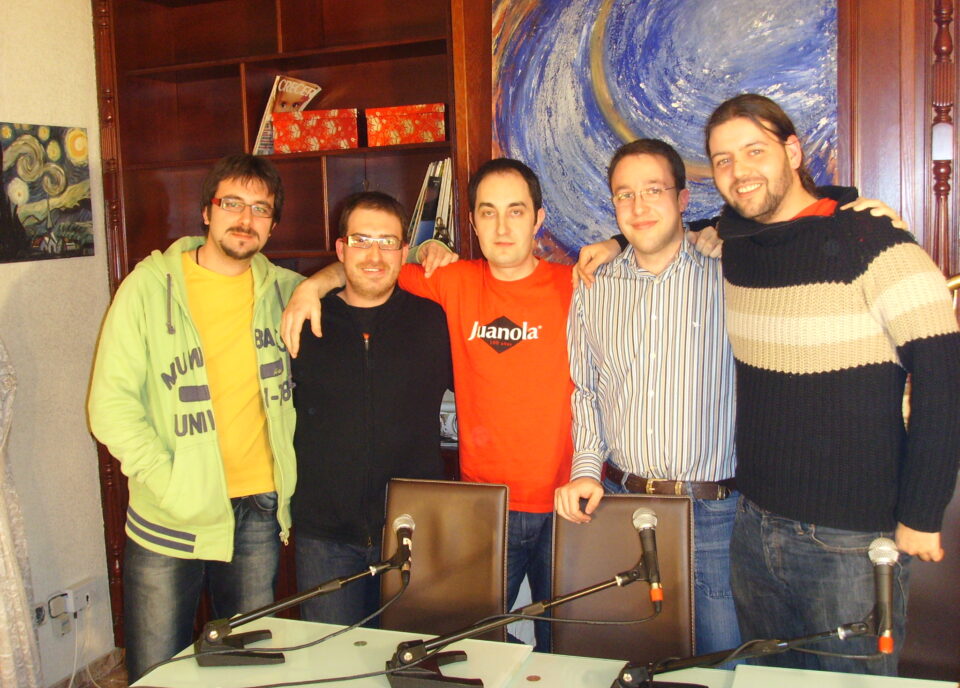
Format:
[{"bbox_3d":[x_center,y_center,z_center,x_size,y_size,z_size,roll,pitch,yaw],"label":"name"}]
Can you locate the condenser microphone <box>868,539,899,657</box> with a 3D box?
[{"bbox_3d":[0.687,0.425,1.839,0.052,0.195,0.052,-2,-19,20],"label":"condenser microphone"}]

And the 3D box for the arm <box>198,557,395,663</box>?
[{"bbox_3d":[-0.391,0.575,2.371,0.464,0.187,0.161,-3,5,-15],"label":"arm"}]

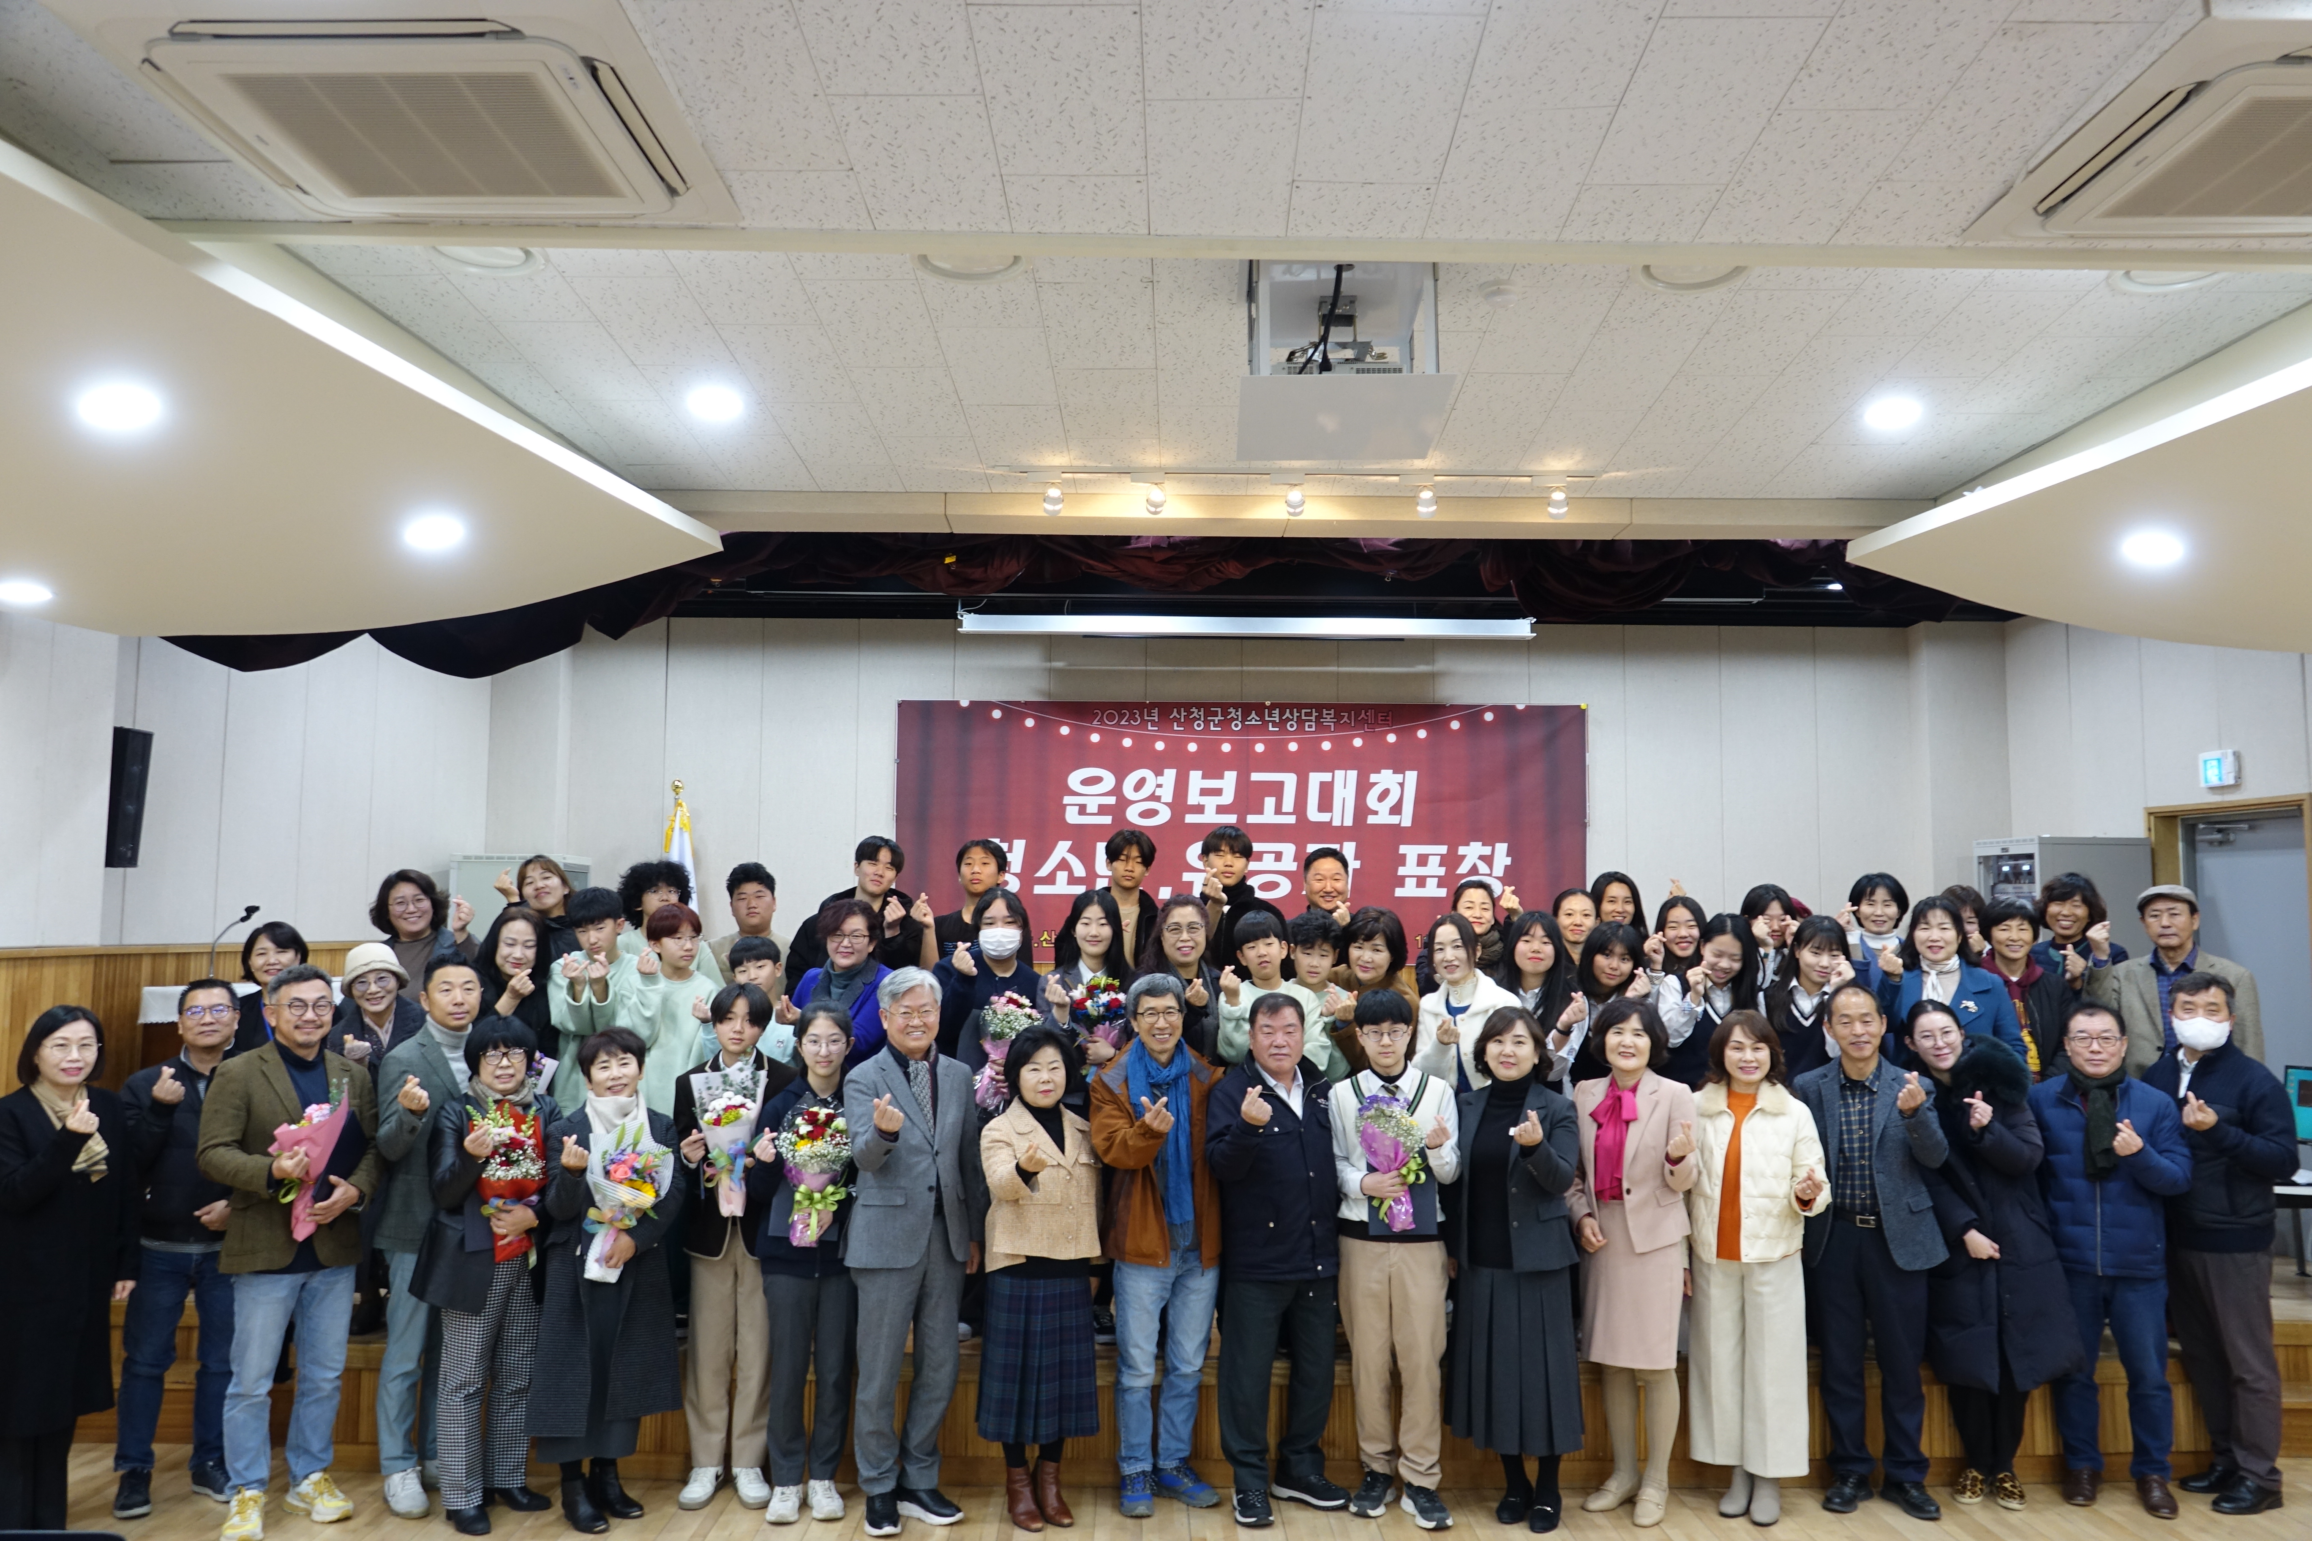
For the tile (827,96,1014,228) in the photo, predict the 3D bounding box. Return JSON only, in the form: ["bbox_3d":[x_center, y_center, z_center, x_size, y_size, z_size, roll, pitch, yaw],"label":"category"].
[{"bbox_3d":[-0.474,-1.249,3.588,0.300,0.018,0.580,1,-9,1],"label":"tile"}]

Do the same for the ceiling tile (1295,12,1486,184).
[{"bbox_3d":[0.428,-1.270,3.276,0.300,0.020,0.600,1,-8,1],"label":"ceiling tile"}]

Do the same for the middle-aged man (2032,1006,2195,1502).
[{"bbox_3d":[3.191,1.608,5.818,0.500,1.670,0.380,-1,-5,20],"label":"middle-aged man"}]

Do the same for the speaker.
[{"bbox_3d":[-3.758,0.099,6.345,0.110,0.510,0.120,3,-2,37],"label":"speaker"}]

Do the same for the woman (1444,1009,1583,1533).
[{"bbox_3d":[1.159,1.593,5.605,0.450,1.620,0.400,0,-5,7],"label":"woman"}]

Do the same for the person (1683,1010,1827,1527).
[{"bbox_3d":[1.954,1.608,5.674,0.480,1.600,0.350,-1,-5,11],"label":"person"}]

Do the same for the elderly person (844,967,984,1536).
[{"bbox_3d":[-0.780,1.509,5.596,0.470,1.724,0.360,2,-5,-19],"label":"elderly person"}]

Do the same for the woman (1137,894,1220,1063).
[{"bbox_3d":[0.105,1.279,6.508,0.470,1.590,0.330,0,-5,-1],"label":"woman"}]

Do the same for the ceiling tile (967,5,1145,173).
[{"bbox_3d":[-0.172,-1.284,3.287,0.300,0.020,0.600,1,-8,1],"label":"ceiling tile"}]

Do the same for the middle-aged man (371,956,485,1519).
[{"bbox_3d":[-2.429,1.515,5.822,0.500,1.770,0.350,3,-6,-27],"label":"middle-aged man"}]

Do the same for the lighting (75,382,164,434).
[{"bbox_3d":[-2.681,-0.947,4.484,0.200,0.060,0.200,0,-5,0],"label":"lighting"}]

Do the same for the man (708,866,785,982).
[{"bbox_3d":[-1.601,1.224,6.814,0.460,1.710,0.370,1,-5,-6],"label":"man"}]

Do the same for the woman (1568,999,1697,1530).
[{"bbox_3d":[1.561,1.572,5.680,0.440,1.628,0.340,-1,-5,15],"label":"woman"}]

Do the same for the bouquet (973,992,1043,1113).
[{"bbox_3d":[-0.521,0.985,6.060,0.250,0.420,0.240,7,-5,1],"label":"bouquet"}]

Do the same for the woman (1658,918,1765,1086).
[{"bbox_3d":[2.018,1.279,6.258,0.480,1.540,0.400,-1,-6,12],"label":"woman"}]

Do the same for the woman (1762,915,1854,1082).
[{"bbox_3d":[2.350,1.286,6.258,0.460,1.530,0.380,-1,-6,12],"label":"woman"}]

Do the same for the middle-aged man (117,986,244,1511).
[{"bbox_3d":[-3.189,1.537,5.710,0.470,1.670,0.350,3,-5,-26],"label":"middle-aged man"}]

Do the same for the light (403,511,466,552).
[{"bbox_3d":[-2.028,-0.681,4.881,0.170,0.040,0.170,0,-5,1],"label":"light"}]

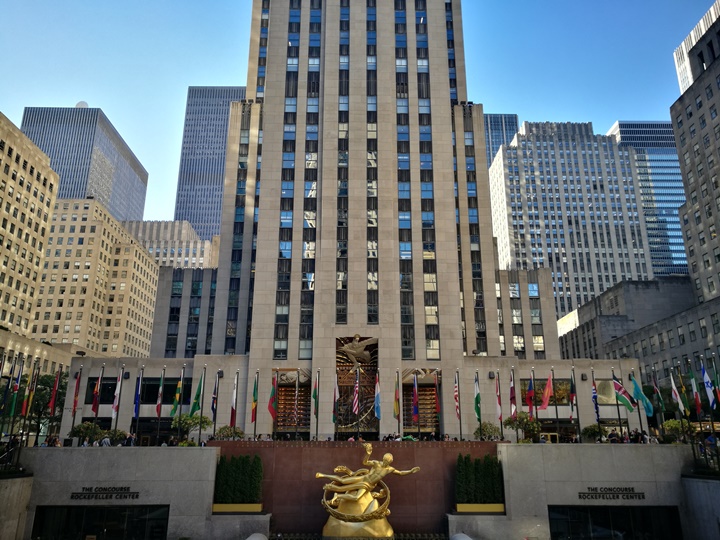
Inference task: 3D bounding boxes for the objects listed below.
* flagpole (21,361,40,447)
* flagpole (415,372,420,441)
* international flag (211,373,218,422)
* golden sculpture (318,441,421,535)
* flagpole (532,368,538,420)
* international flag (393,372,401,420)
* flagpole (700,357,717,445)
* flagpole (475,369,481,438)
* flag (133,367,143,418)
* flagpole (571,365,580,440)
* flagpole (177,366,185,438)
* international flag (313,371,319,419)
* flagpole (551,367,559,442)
[{"bbox_3d":[-19.667,8.456,33.249,0.130,6.120,0.130,0,-17,-1],"label":"flagpole"},{"bbox_3d":[4.066,9.955,38.806,0.140,6.074,0.140,0,-17,0],"label":"flagpole"},{"bbox_3d":[-9.584,8.470,37.253,0.420,3.180,0.350,0,-17,-1],"label":"international flag"},{"bbox_3d":[0.495,12.713,32.691,6.078,5.108,3.400,0,-17,0],"label":"golden sculpture"},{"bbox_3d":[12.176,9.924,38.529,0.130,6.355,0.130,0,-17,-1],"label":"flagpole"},{"bbox_3d":[2.793,9.538,42.109,0.480,3.520,0.400,0,-17,-1],"label":"international flag"},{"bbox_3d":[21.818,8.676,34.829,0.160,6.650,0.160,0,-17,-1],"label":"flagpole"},{"bbox_3d":[8.297,9.952,38.812,0.140,6.109,0.140,0,-17,0],"label":"flagpole"},{"bbox_3d":[-13.848,7.750,35.117,0.450,2.970,0.350,0,-17,-1],"label":"flag"},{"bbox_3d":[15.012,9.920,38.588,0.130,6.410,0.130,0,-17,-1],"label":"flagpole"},{"bbox_3d":[-11.191,8.884,34.798,0.130,5.970,0.130,0,-17,-1],"label":"flagpole"},{"bbox_3d":[-2.913,8.307,37.182,0.380,3.010,0.350,0,-17,-1],"label":"international flag"},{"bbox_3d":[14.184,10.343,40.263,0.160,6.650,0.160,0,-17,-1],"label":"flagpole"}]

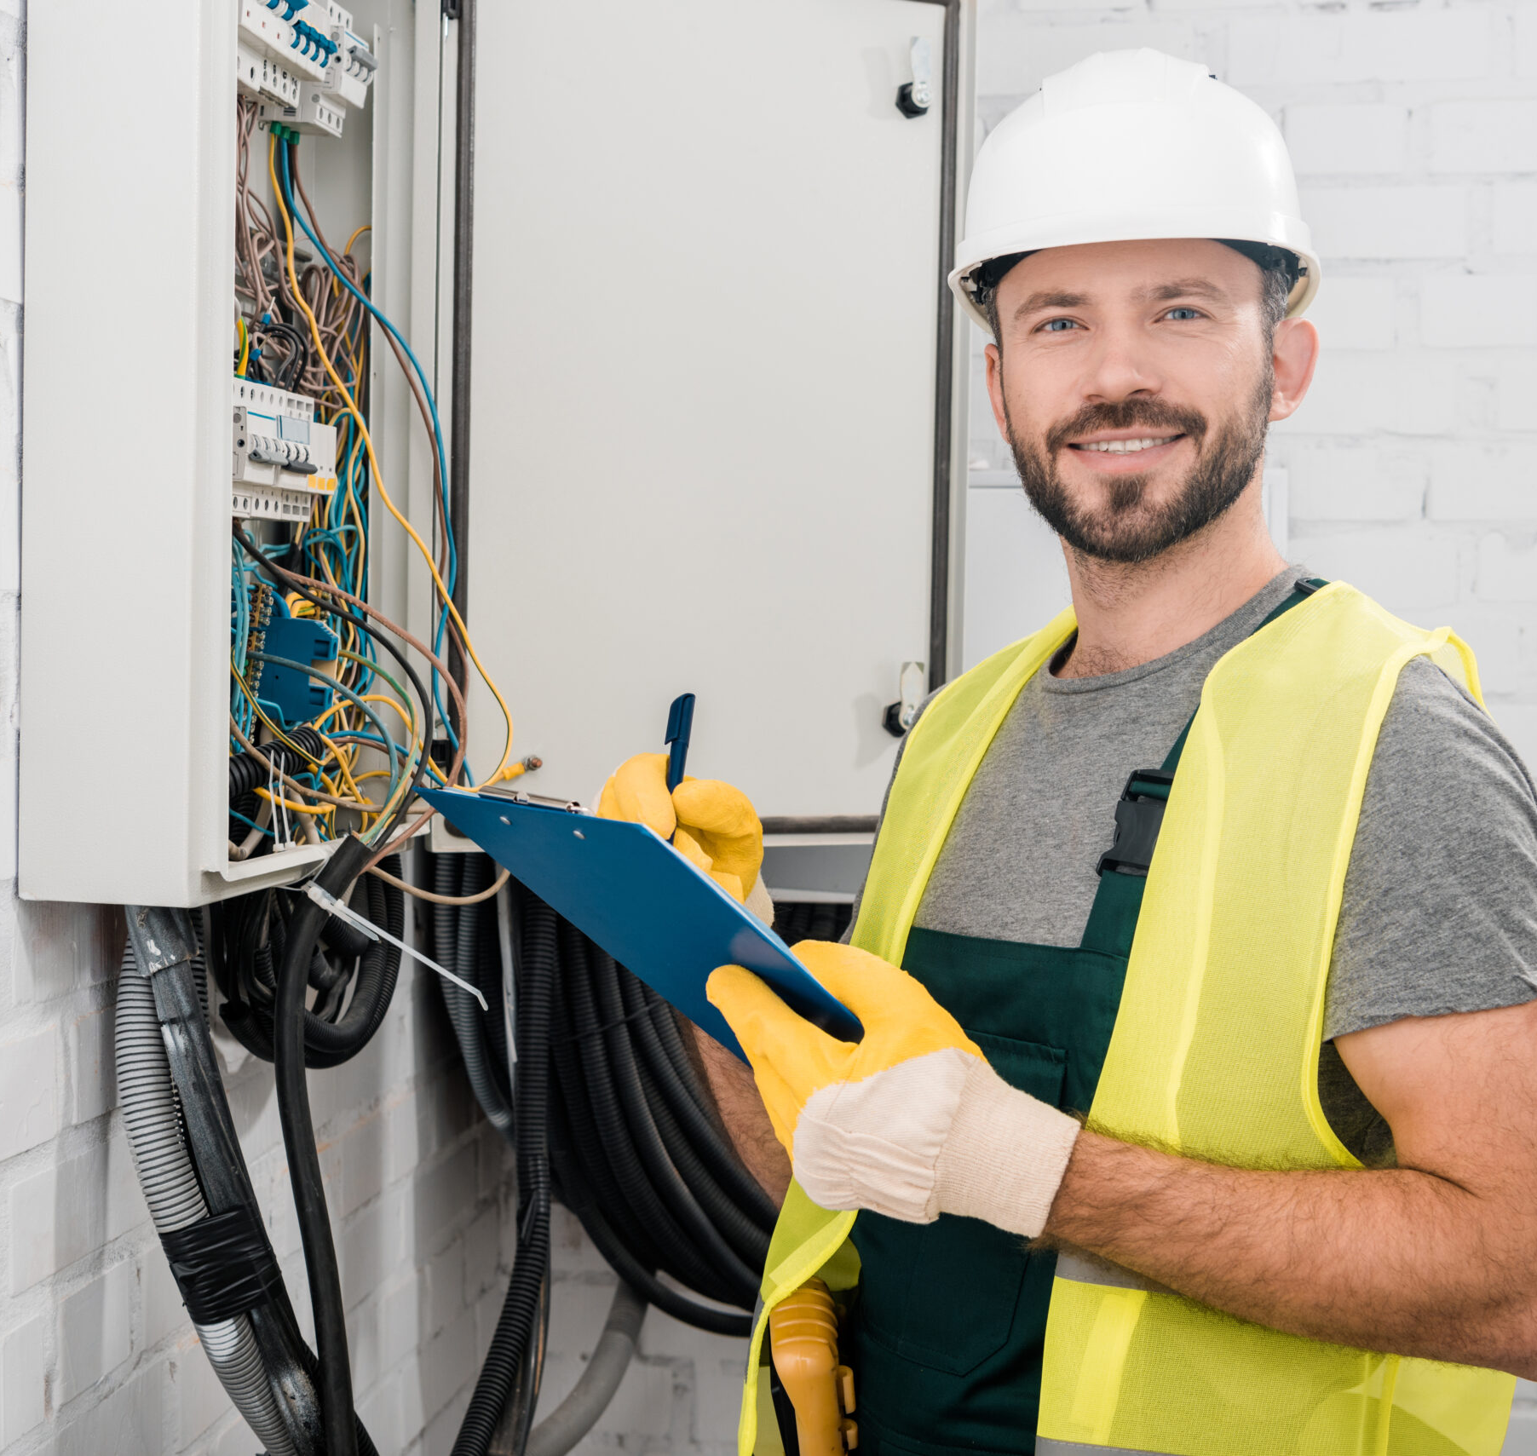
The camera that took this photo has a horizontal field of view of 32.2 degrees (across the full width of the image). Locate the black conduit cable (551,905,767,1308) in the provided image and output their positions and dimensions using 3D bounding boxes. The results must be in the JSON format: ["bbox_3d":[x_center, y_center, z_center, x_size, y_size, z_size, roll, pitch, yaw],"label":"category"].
[{"bbox_3d":[-0.045,0.332,2.380,0.320,0.420,0.130,1,3,12],"label":"black conduit cable"}]

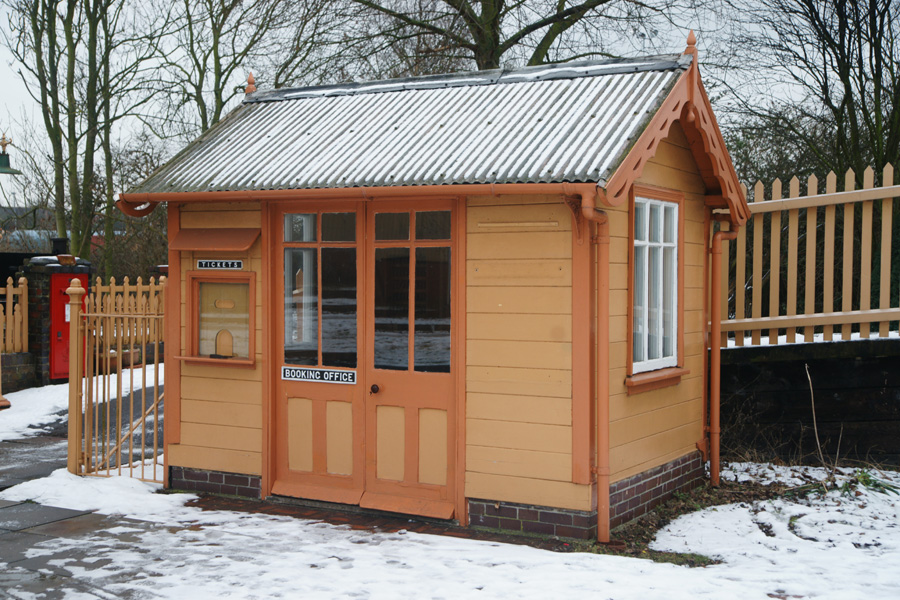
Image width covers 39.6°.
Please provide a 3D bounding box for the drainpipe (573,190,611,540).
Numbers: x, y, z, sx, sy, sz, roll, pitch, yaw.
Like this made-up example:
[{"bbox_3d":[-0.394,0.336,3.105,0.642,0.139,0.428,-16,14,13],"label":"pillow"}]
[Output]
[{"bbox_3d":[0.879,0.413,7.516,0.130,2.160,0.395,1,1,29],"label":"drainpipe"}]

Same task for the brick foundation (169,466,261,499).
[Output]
[{"bbox_3d":[-1.692,1.346,9.263,0.880,0.175,0.140,1,1,29],"label":"brick foundation"}]

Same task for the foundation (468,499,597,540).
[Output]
[{"bbox_3d":[0.527,1.387,8.008,0.860,0.190,0.140,1,1,29],"label":"foundation"}]

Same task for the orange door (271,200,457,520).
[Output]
[{"bbox_3d":[-0.606,0.361,8.576,1.500,2.110,0.080,1,1,29],"label":"orange door"}]

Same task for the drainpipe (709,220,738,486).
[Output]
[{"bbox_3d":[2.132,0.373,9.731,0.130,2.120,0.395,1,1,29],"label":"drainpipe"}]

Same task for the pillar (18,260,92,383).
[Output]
[{"bbox_3d":[-4.197,0.217,13.355,0.340,1.350,0.660,1,1,34],"label":"pillar"}]

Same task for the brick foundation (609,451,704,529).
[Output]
[{"bbox_3d":[1.356,1.320,8.754,0.140,0.300,2.250,1,1,29],"label":"brick foundation"}]

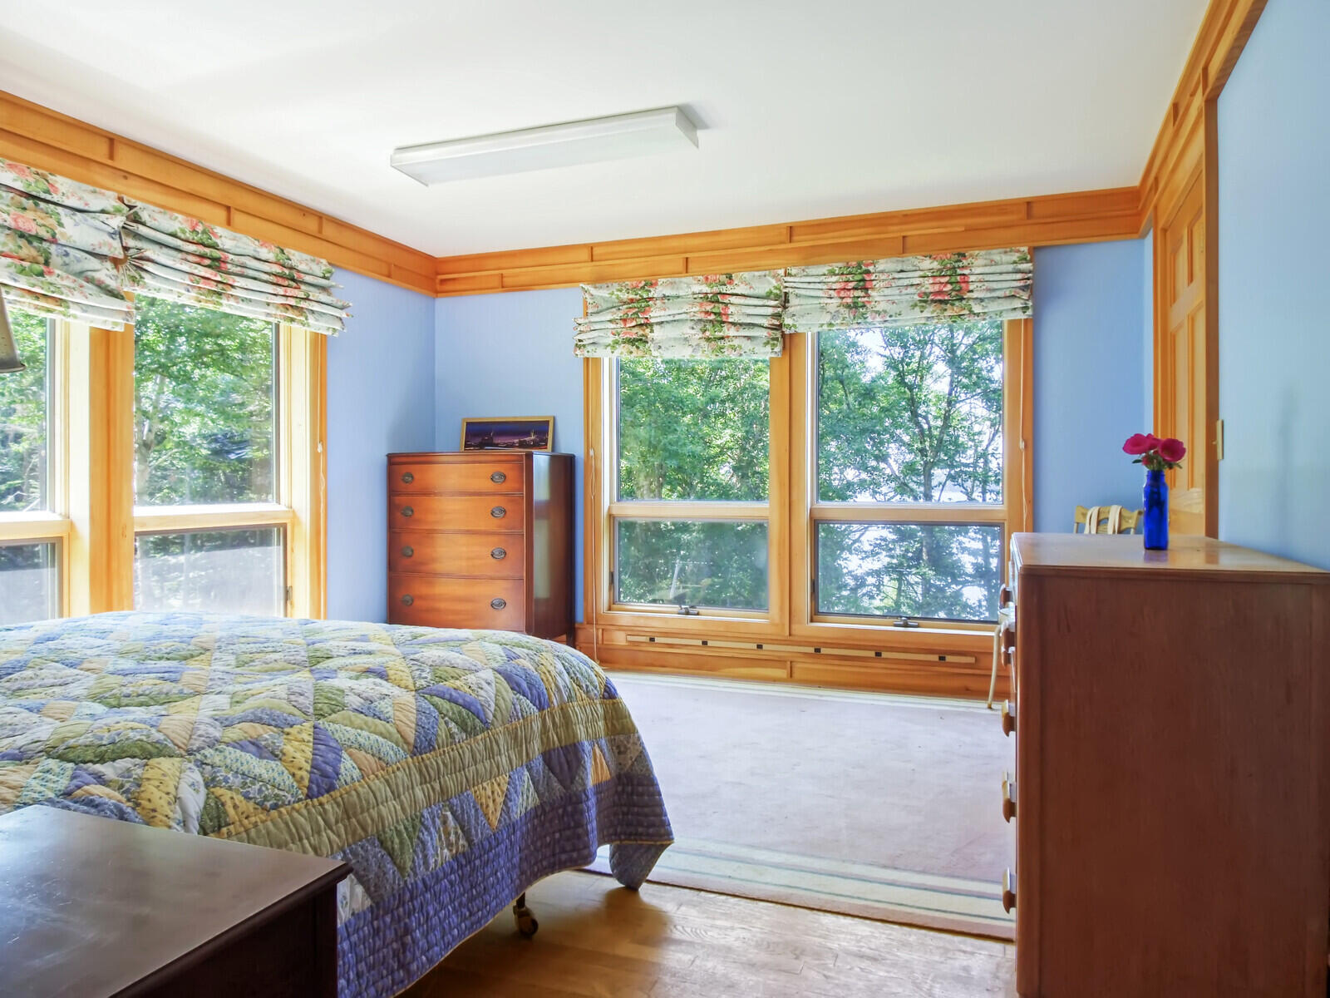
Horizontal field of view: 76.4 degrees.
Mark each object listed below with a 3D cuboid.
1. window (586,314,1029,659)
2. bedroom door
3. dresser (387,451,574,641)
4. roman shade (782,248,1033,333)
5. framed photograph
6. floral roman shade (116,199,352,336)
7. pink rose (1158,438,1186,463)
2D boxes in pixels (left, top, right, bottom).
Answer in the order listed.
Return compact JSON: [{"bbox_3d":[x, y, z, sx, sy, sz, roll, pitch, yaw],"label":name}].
[{"bbox_3d":[0.666,-0.219,4.488,2.338,1.933,0.120,0,1,19],"label":"window"},{"bbox_3d":[1.810,-0.024,2.981,0.060,2.050,0.960,0,1,23],"label":"bedroom door"},{"bbox_3d":[-1.030,0.367,4.778,0.912,1.225,0.497,0,1,19],"label":"dresser"},{"bbox_3d":[1.178,-1.040,4.219,1.180,0.345,0.080,0,1,19],"label":"roman shade"},{"bbox_3d":[-0.930,-0.363,4.965,0.611,0.233,0.025,0,-6,19],"label":"framed photograph"},{"bbox_3d":[-1.906,-1.027,3.861,0.090,0.380,1.140,0,1,24],"label":"floral roman shade"},{"bbox_3d":[1.249,-0.121,2.080,0.066,0.061,0.060,0,1,24],"label":"pink rose"}]

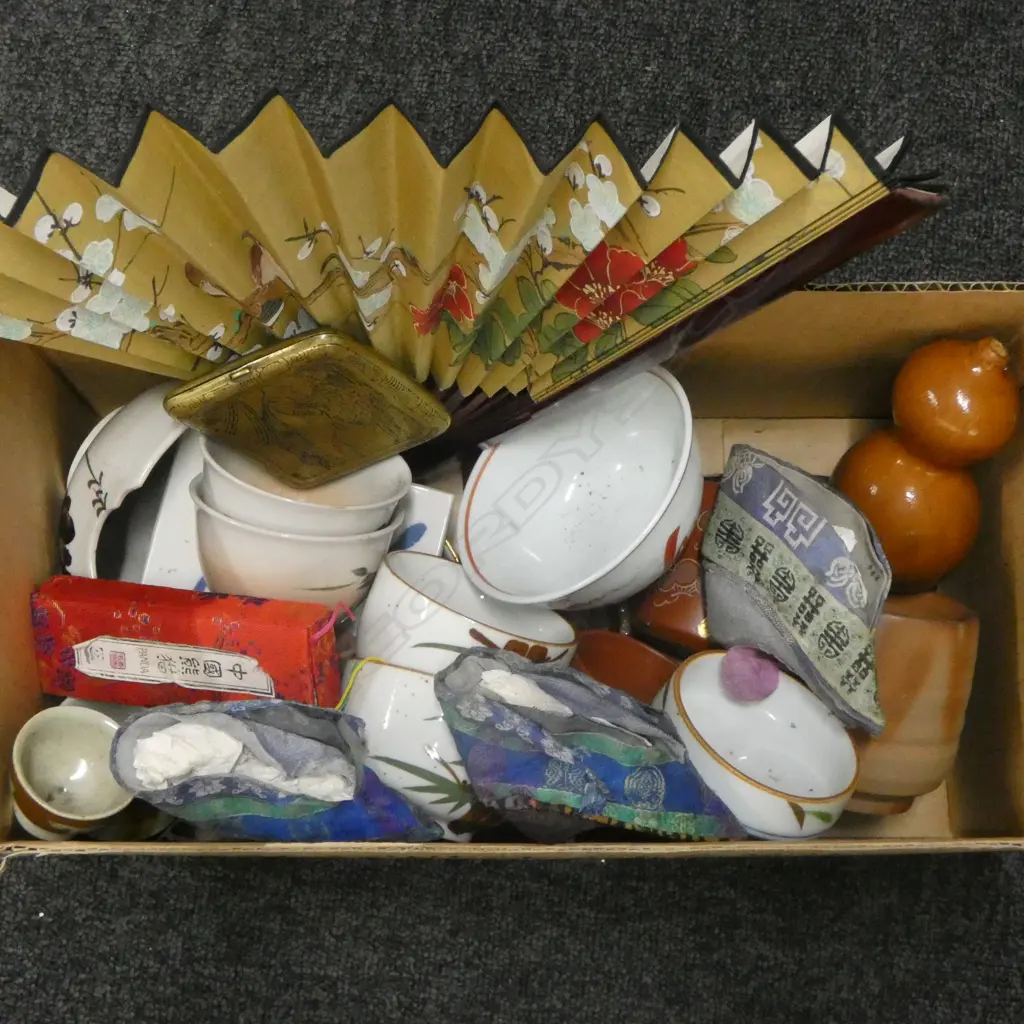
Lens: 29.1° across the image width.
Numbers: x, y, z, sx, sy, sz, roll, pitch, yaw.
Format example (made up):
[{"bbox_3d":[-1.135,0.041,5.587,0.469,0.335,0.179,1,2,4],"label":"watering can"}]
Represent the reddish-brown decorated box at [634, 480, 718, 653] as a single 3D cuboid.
[{"bbox_3d":[0.079,0.023,0.850,0.070,0.065,0.070,-8,46,-14],"label":"reddish-brown decorated box"}]

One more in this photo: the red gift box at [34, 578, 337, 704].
[{"bbox_3d":[-0.130,0.056,0.790,0.122,0.026,0.043,6,110,18],"label":"red gift box"}]

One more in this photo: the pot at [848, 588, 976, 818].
[{"bbox_3d":[0.159,0.084,0.852,0.070,0.070,0.088,8,99,-1],"label":"pot"}]

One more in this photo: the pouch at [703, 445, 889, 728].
[{"bbox_3d":[0.116,0.035,0.800,0.075,0.032,0.118,-38,83,13],"label":"pouch"}]

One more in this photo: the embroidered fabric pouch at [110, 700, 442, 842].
[{"bbox_3d":[-0.095,0.099,0.770,0.112,0.070,0.040,4,64,15],"label":"embroidered fabric pouch"}]

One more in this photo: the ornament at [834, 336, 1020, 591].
[{"bbox_3d":[0.174,-0.021,0.820,0.061,0.061,0.115,14,121,-8],"label":"ornament"}]

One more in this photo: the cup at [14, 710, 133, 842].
[{"bbox_3d":[-0.175,0.108,0.780,0.046,0.038,0.046,9,55,-13],"label":"cup"}]

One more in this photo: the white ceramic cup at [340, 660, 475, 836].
[{"bbox_3d":[-0.030,0.100,0.810,0.087,0.087,0.067,8,87,0],"label":"white ceramic cup"}]

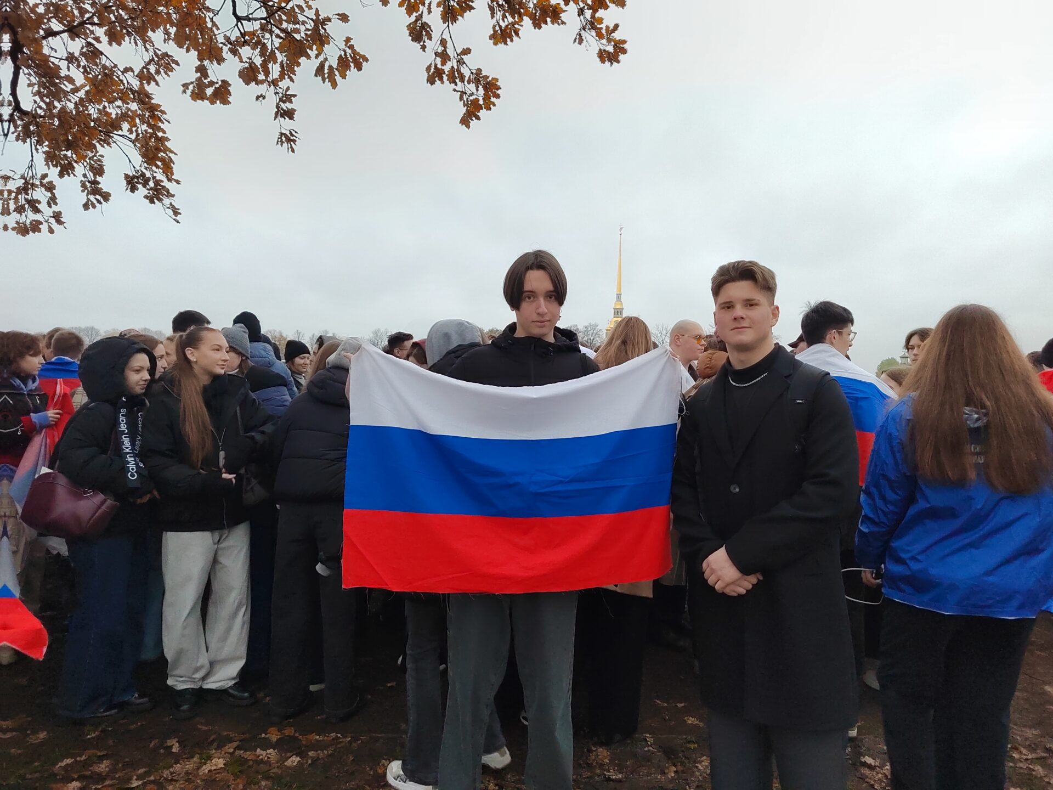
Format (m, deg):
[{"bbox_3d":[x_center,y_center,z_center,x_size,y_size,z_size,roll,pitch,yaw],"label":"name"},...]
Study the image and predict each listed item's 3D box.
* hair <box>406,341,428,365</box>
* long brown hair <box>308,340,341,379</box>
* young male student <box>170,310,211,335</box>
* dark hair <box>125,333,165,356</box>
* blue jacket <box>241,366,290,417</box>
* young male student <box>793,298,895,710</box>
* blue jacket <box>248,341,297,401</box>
[{"bbox_3d":[-0.642,-0.246,4.150,0.180,0.190,0.190,3,2,41],"label":"hair"},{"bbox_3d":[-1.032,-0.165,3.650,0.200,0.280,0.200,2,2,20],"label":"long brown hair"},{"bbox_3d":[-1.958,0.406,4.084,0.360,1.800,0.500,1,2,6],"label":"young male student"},{"bbox_3d":[-1.896,-0.209,3.450,0.230,0.260,0.200,2,3,30],"label":"dark hair"},{"bbox_3d":[-1.381,0.117,3.620,0.380,0.660,0.500,3,3,37],"label":"blue jacket"},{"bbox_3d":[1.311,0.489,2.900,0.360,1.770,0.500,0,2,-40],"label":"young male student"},{"bbox_3d":[-1.749,0.003,4.500,0.560,0.700,0.380,0,2,-21],"label":"blue jacket"}]

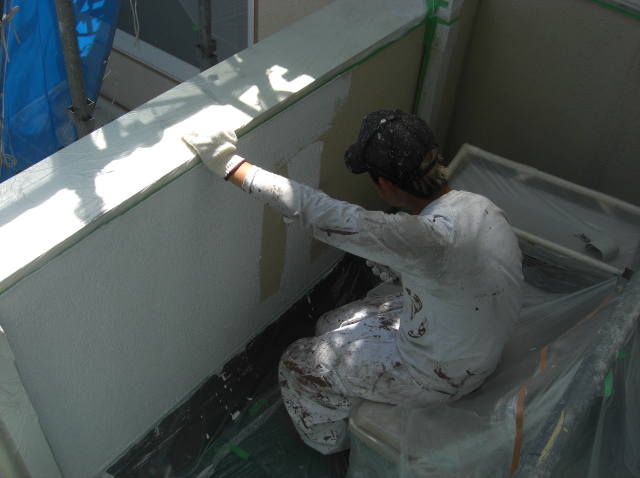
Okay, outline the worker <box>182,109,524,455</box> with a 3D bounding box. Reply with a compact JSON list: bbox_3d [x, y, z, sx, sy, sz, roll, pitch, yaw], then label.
[{"bbox_3d":[0.104,0.149,1.999,0.960,1.050,0.560,9,44,5],"label":"worker"}]

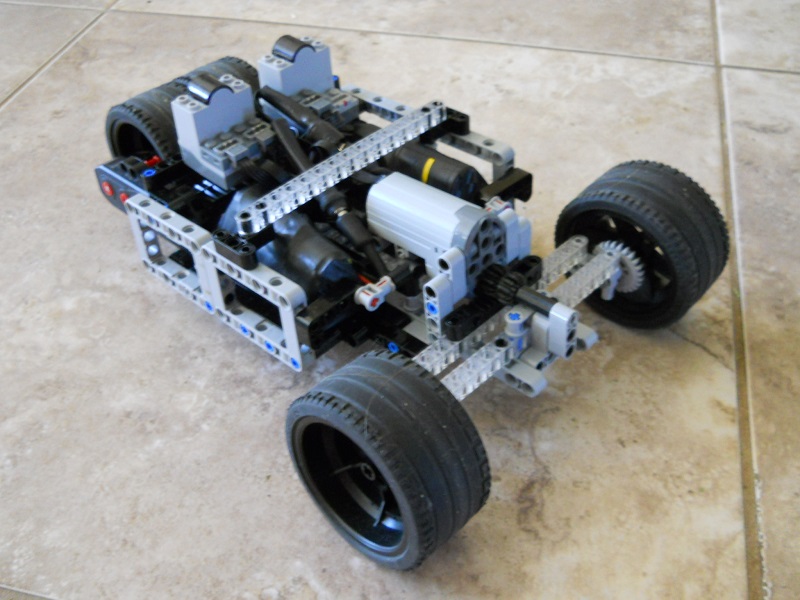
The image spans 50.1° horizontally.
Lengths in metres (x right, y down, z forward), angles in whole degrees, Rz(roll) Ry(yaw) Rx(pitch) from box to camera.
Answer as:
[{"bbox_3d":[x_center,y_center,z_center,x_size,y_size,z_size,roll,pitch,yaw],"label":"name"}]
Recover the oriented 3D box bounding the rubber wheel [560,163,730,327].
[{"bbox_3d":[0.108,-0.024,0.385,0.069,0.069,0.036,31,53,30],"label":"rubber wheel"}]

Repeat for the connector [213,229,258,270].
[{"bbox_3d":[-0.065,-0.020,0.336,0.024,0.008,0.008,29,50,33],"label":"connector"}]

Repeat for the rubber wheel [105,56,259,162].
[{"bbox_3d":[-0.105,-0.083,0.453,0.069,0.069,0.072,31,51,31],"label":"rubber wheel"}]

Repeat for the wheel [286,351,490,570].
[{"bbox_3d":[-0.005,0.055,0.298,0.036,0.069,0.069,-33,51,-32],"label":"wheel"}]

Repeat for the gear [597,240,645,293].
[{"bbox_3d":[0.094,-0.014,0.374,0.026,0.026,0.007,31,52,30],"label":"gear"}]

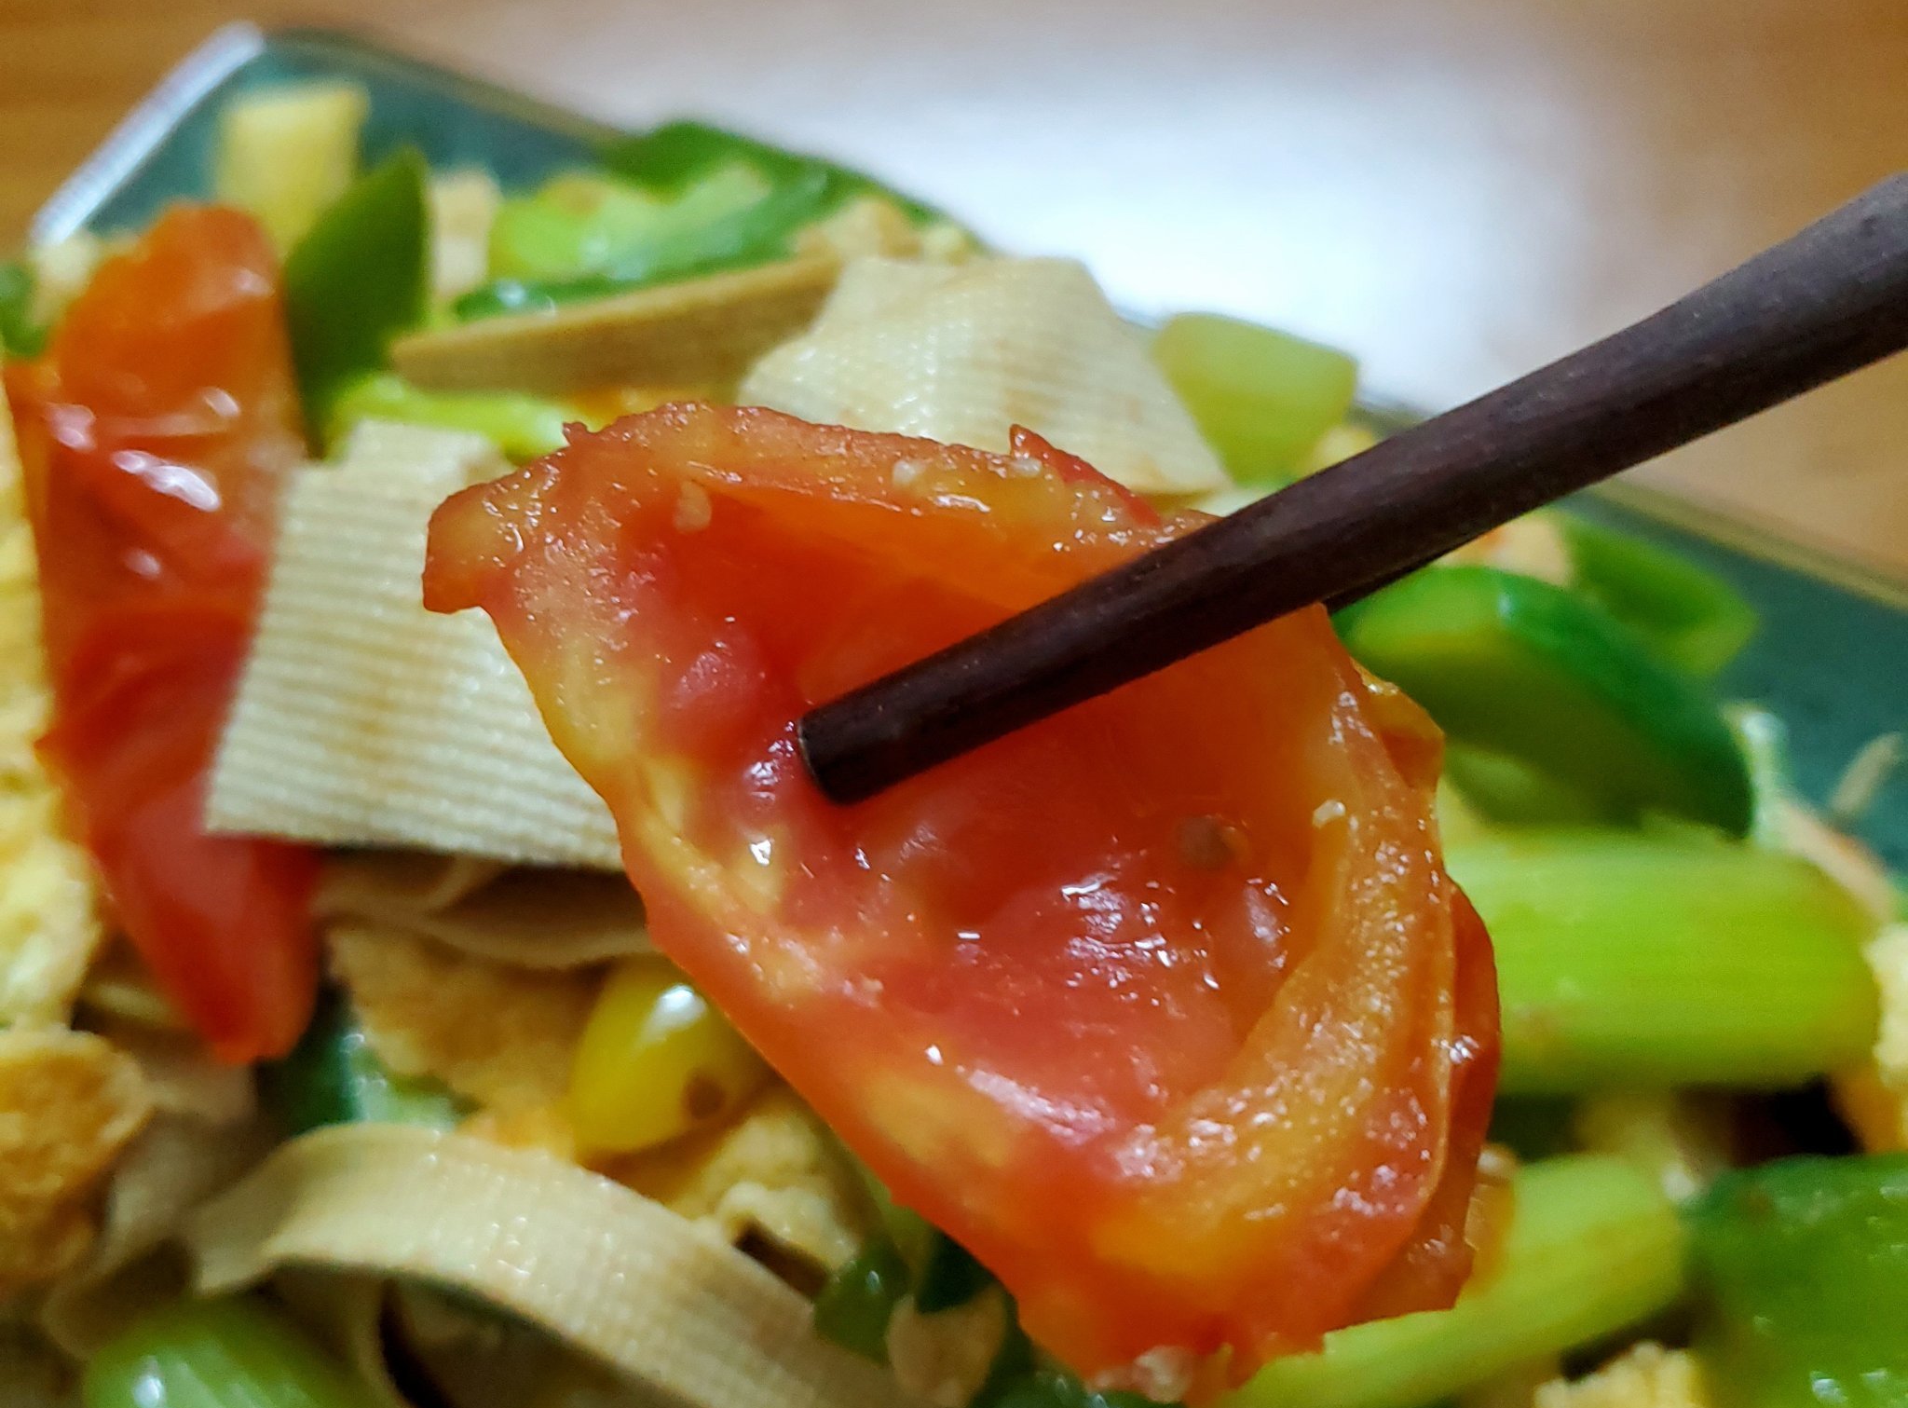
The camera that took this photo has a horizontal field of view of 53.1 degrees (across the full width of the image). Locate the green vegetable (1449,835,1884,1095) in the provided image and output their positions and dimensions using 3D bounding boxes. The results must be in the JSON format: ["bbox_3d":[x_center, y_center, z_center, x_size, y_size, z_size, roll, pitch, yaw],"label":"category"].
[{"bbox_3d":[0.069,0.026,0.196,0.044,0.013,0.020,1,58,-6],"label":"green vegetable"}]

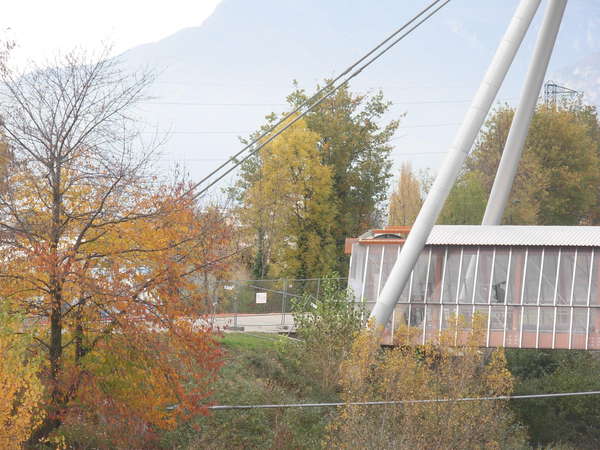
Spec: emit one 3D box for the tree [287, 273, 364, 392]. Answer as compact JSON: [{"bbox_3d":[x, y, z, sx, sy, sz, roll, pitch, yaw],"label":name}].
[{"bbox_3d":[1.014,4.151,126.000,2.908,4.515,2.800,1,1,0],"label":"tree"}]

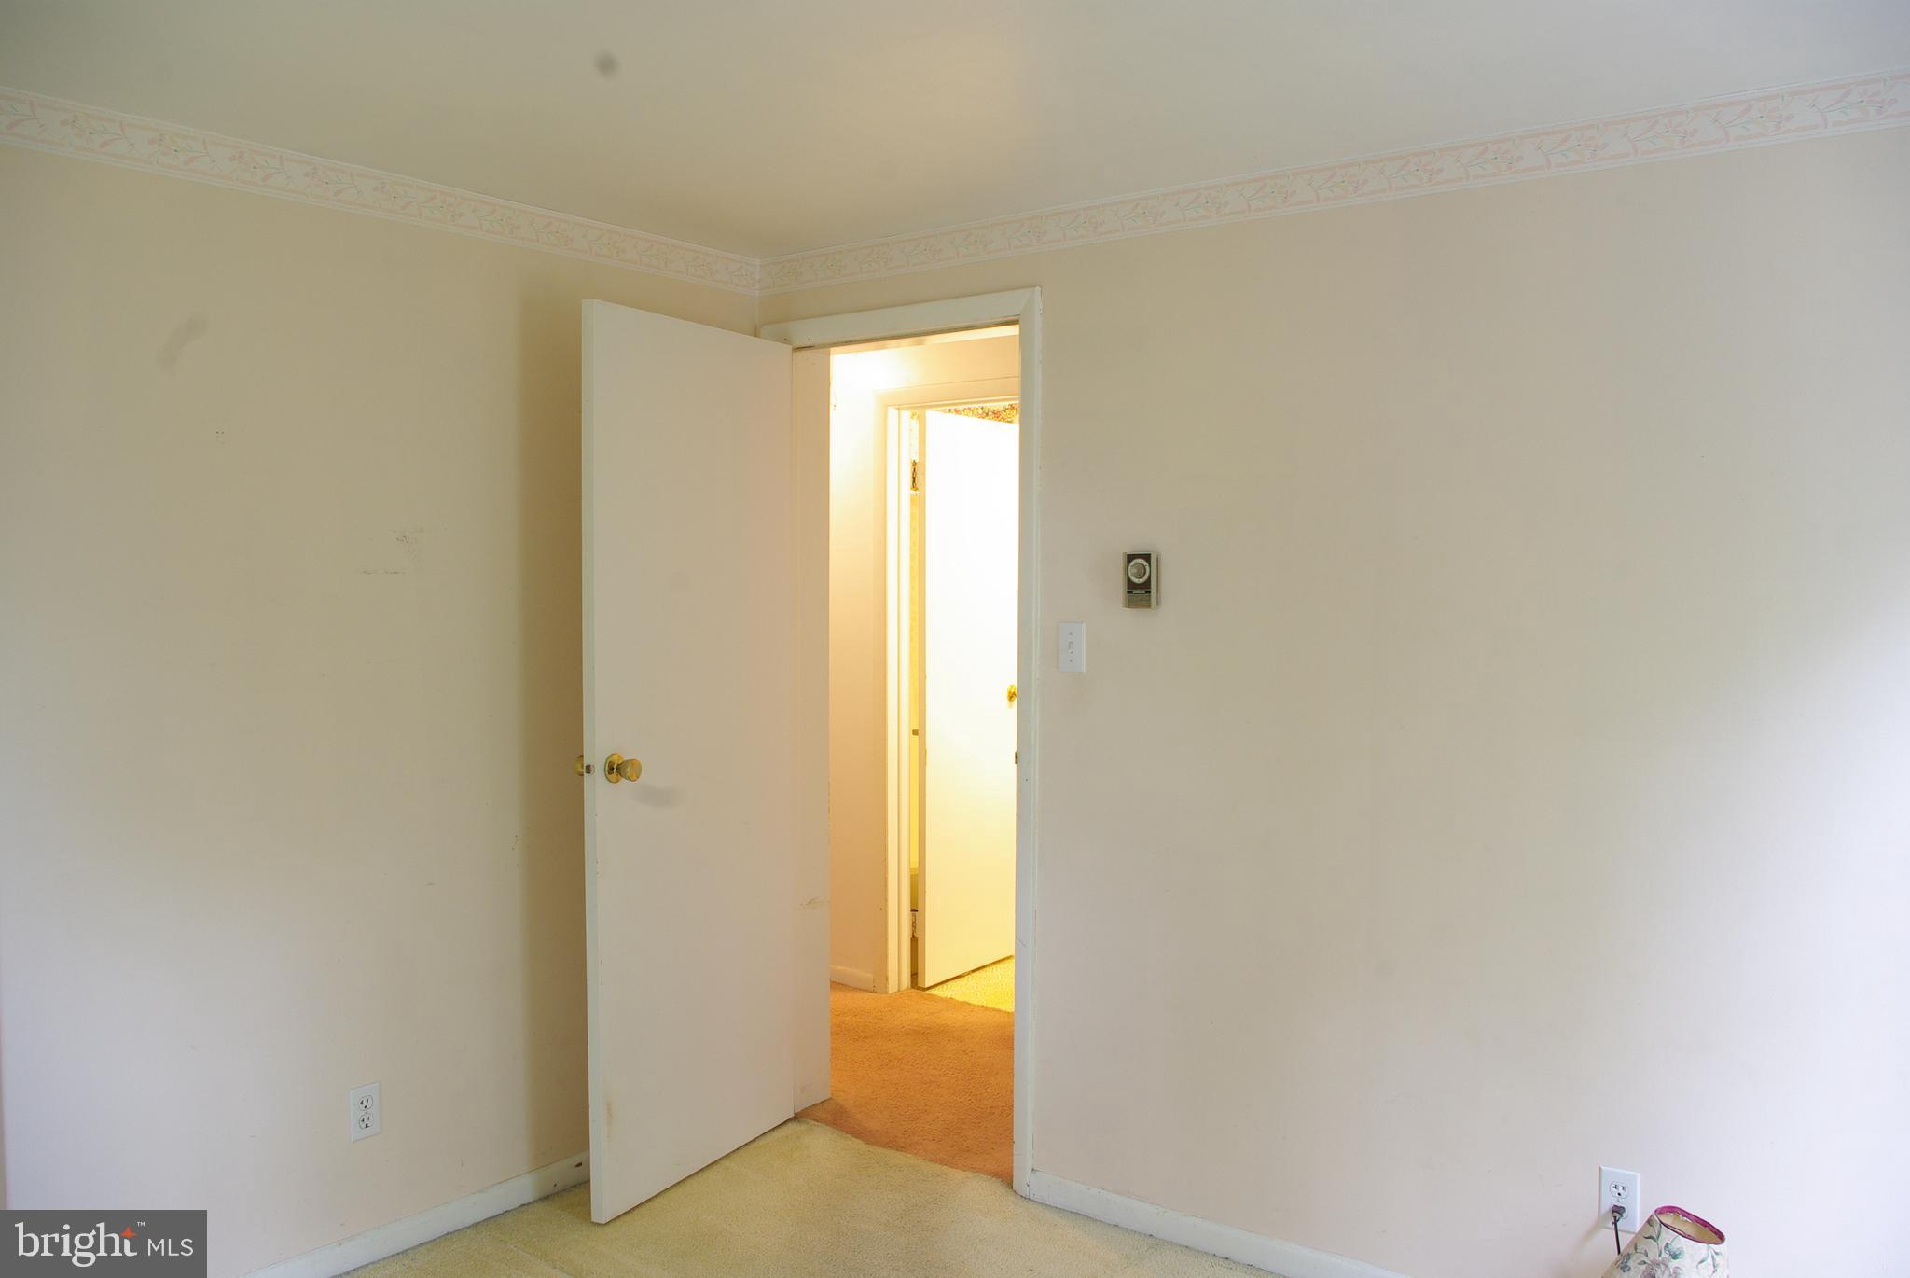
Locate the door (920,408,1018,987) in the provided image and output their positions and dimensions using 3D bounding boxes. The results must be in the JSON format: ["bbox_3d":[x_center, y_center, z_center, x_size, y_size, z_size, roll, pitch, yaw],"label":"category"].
[{"bbox_3d":[0.074,0.209,5.245,0.036,2.020,0.610,2,3,39],"label":"door"}]

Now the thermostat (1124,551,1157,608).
[{"bbox_3d":[0.398,-0.125,3.073,0.073,0.119,0.033,2,3,37],"label":"thermostat"}]

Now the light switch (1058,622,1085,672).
[{"bbox_3d":[0.261,0.019,3.196,0.070,0.114,0.014,2,3,37],"label":"light switch"}]

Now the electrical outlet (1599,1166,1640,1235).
[{"bbox_3d":[1.205,1.020,2.601,0.071,0.114,0.009,2,3,37],"label":"electrical outlet"}]

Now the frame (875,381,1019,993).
[{"bbox_3d":[0.055,0.201,4.789,0.750,2.090,0.130,2,3,37],"label":"frame"}]

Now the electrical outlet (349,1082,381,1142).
[{"bbox_3d":[-1.235,0.991,3.002,0.009,0.114,0.071,2,3,37],"label":"electrical outlet"}]

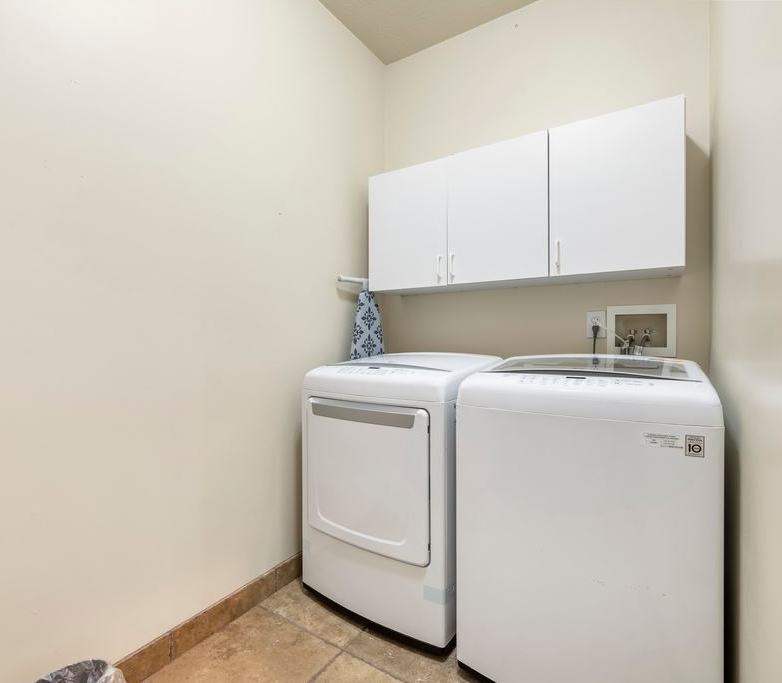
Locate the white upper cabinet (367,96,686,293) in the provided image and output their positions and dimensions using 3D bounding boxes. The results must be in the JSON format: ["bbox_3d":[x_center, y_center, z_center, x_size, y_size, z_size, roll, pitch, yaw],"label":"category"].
[{"bbox_3d":[0.544,-0.569,1.896,1.360,0.606,0.315,0,0,33],"label":"white upper cabinet"}]

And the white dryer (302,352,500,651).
[{"bbox_3d":[0.077,0.575,1.851,0.686,1.020,0.720,0,0,32],"label":"white dryer"}]

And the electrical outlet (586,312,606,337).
[{"bbox_3d":[0.932,-0.076,1.804,0.073,0.117,0.012,0,0,32],"label":"electrical outlet"}]

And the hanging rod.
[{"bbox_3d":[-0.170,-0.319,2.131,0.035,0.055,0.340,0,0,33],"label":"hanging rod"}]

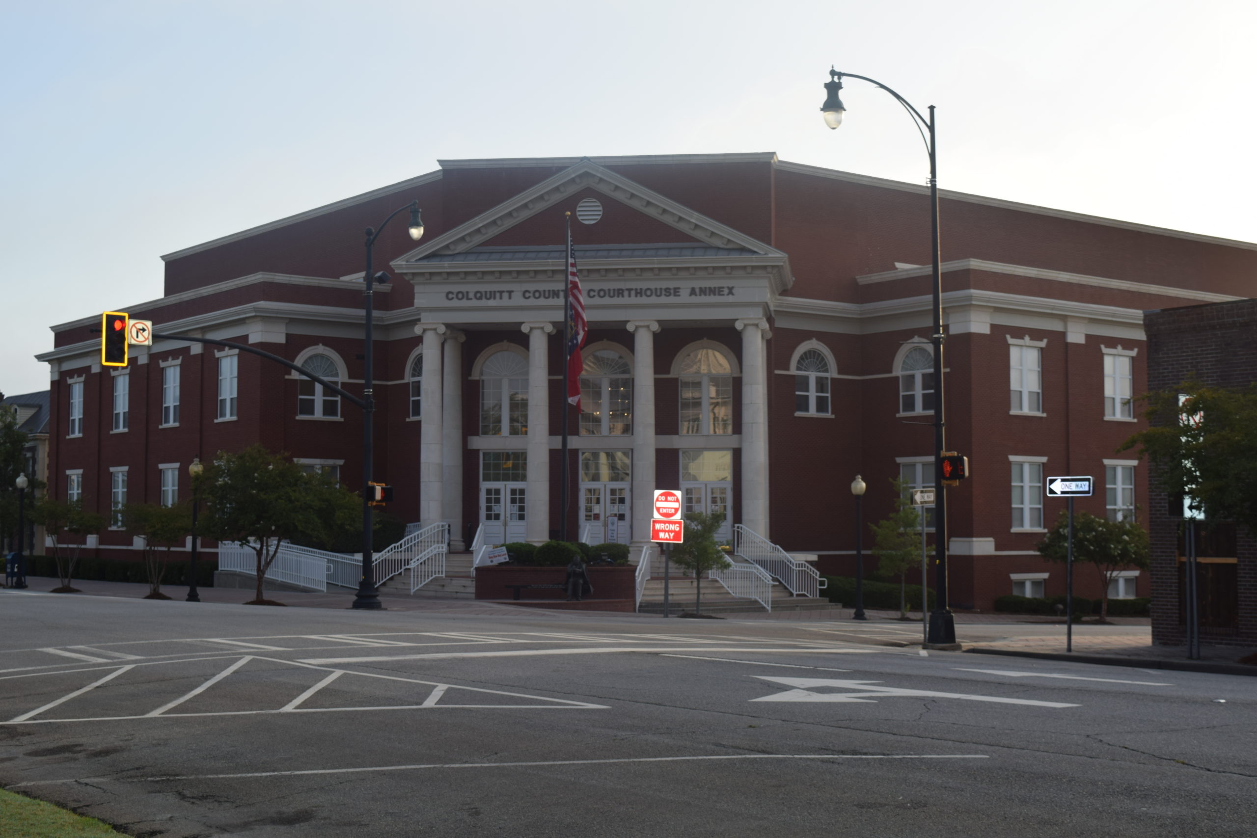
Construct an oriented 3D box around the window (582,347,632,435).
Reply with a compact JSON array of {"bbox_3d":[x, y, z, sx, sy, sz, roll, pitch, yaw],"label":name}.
[{"bbox_3d":[-0.803,-0.957,64.751,1.860,3.167,0.200,0,-4,7],"label":"window"}]

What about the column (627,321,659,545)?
[{"bbox_3d":[0.527,0.488,62.407,1.030,7.910,0.980,0,-4,8],"label":"column"}]

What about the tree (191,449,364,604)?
[{"bbox_3d":[-10.593,3.110,53.500,4.900,4.700,4.700,0,-4,8],"label":"tree"}]

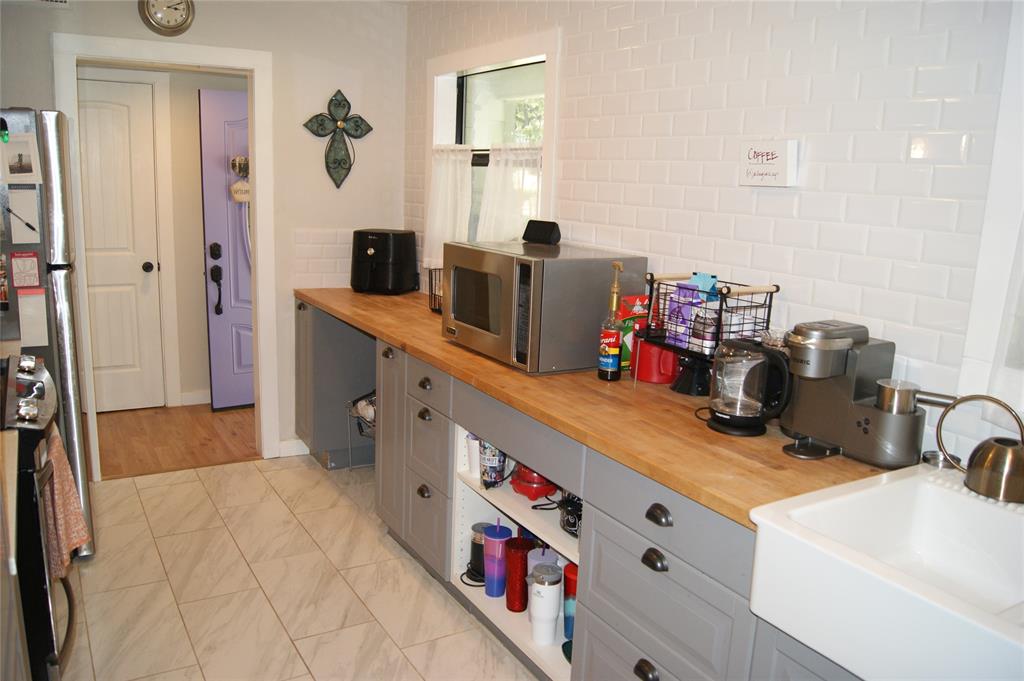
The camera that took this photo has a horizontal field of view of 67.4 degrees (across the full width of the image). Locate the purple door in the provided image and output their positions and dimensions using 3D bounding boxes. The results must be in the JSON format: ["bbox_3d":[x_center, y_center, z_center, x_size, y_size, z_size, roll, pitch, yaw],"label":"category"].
[{"bbox_3d":[-1.548,-0.566,5.077,0.910,2.030,0.045,-6,15,-32],"label":"purple door"}]

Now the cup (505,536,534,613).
[{"bbox_3d":[0.024,0.811,2.654,0.100,0.255,0.100,2,12,0],"label":"cup"}]

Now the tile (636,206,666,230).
[{"bbox_3d":[0.489,-0.427,2.705,0.010,0.079,0.153,-5,14,-32],"label":"tile"}]

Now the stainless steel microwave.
[{"bbox_3d":[0.101,-0.148,2.825,0.470,0.370,0.630,-5,14,-31],"label":"stainless steel microwave"}]

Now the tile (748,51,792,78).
[{"bbox_3d":[0.744,-0.793,2.219,0.009,0.076,0.150,-5,14,-32],"label":"tile"}]

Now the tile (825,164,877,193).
[{"bbox_3d":[0.892,-0.427,2.030,0.010,0.079,0.153,-5,14,-32],"label":"tile"}]

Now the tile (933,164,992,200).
[{"bbox_3d":[1.063,-0.372,1.813,0.009,0.076,0.143,-7,15,-32],"label":"tile"}]

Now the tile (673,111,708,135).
[{"bbox_3d":[0.584,-0.703,2.509,0.010,0.077,0.151,-6,15,-32],"label":"tile"}]

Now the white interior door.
[{"bbox_3d":[-2.487,-0.541,4.693,0.610,2.035,0.036,-5,14,-32],"label":"white interior door"}]

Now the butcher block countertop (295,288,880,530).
[{"bbox_3d":[-0.083,0.034,3.102,0.635,0.040,3.250,-6,15,-32],"label":"butcher block countertop"}]

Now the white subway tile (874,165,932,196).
[{"bbox_3d":[0.979,-0.401,1.923,0.010,0.077,0.151,-6,15,-32],"label":"white subway tile"}]

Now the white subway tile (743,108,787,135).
[{"bbox_3d":[0.732,-0.637,2.231,0.010,0.076,0.152,-5,14,-32],"label":"white subway tile"}]

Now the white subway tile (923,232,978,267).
[{"bbox_3d":[1.050,-0.220,1.837,0.010,0.077,0.137,-6,15,-32],"label":"white subway tile"}]

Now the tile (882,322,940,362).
[{"bbox_3d":[0.989,0.005,1.901,0.009,0.075,0.150,-5,14,-31],"label":"tile"}]

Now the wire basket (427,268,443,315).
[{"bbox_3d":[-0.257,-0.227,3.685,0.190,0.200,0.280,-5,14,-32],"label":"wire basket"}]

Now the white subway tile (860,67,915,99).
[{"bbox_3d":[0.928,-0.634,1.905,0.010,0.076,0.152,-5,14,-32],"label":"white subway tile"}]

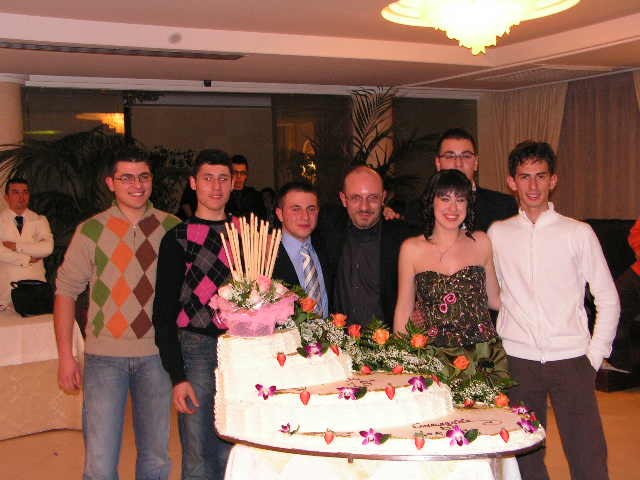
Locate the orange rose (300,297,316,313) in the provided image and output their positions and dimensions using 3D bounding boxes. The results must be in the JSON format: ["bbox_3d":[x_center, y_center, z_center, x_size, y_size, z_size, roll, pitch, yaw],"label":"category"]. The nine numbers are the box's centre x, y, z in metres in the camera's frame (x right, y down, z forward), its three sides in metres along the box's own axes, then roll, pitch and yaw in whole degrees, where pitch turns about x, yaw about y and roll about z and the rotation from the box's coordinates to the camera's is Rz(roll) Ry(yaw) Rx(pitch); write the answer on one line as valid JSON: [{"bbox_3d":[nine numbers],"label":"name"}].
[{"bbox_3d":[-0.036,0.202,2.600,0.050,0.050,0.050,0,0,0],"label":"orange rose"}]

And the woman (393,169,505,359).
[{"bbox_3d":[0.500,0.551,3.250,0.500,1.660,0.360,0,0,0],"label":"woman"}]

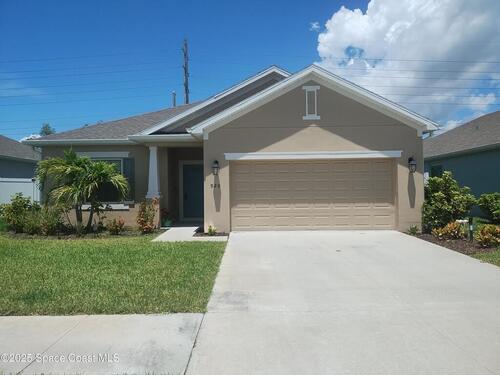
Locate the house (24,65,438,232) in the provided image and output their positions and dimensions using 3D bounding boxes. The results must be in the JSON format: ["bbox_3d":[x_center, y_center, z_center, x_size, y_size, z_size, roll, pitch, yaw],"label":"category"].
[{"bbox_3d":[-1.150,-1.740,18.100,12.750,5.870,16.300,-1,1,-1],"label":"house"}]

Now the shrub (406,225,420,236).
[{"bbox_3d":[4.692,1.227,10.350,0.360,0.330,0.340,-1,1,-1],"label":"shrub"}]

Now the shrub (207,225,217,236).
[{"bbox_3d":[-1.089,1.232,10.350,0.280,0.320,0.270,-1,1,-1],"label":"shrub"}]

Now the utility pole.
[{"bbox_3d":[-8.174,-9.176,47.000,0.550,20.300,0.500,-1,1,-1],"label":"utility pole"}]

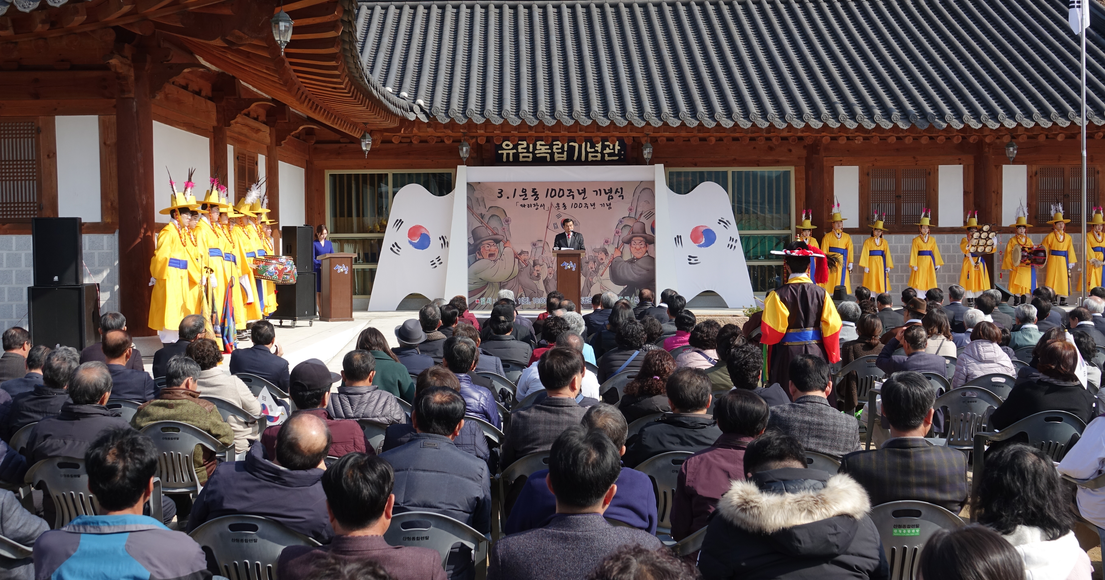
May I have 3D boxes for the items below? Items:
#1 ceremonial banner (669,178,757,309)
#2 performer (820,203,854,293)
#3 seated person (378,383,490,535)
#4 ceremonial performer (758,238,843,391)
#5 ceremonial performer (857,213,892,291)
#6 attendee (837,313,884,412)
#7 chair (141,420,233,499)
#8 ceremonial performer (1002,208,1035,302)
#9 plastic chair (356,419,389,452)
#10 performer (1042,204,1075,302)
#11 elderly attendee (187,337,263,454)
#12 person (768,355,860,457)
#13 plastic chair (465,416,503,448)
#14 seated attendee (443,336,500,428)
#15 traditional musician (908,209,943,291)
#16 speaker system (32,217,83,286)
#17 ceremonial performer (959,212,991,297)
[{"bbox_3d":[3.076,-0.878,23.184,1.740,2.490,0.100,-1,2,0],"label":"ceremonial banner"},{"bbox_3d":[5.461,-0.638,23.034,0.620,1.960,0.420,-1,2,-1],"label":"performer"},{"bbox_3d":[-0.421,0.938,4.545,0.500,1.220,0.780,-1,2,0],"label":"seated person"},{"bbox_3d":[1.805,0.513,8.672,0.600,1.800,0.460,-1,2,0],"label":"ceremonial performer"},{"bbox_3d":[6.308,-0.578,23.384,0.660,1.810,0.450,0,2,0],"label":"ceremonial performer"},{"bbox_3d":[2.728,0.758,10.531,0.500,1.170,0.700,-1,2,-2],"label":"attendee"},{"bbox_3d":[-2.231,1.136,7.093,0.560,0.790,0.550,0,2,2],"label":"chair"},{"bbox_3d":[9.158,-0.670,23.494,0.590,1.940,0.480,-1,2,0],"label":"ceremonial performer"},{"bbox_3d":[-1.096,1.122,6.987,0.600,0.830,0.580,0,2,1],"label":"plastic chair"},{"bbox_3d":[9.937,-0.686,23.493,0.590,1.960,0.460,-1,2,-2],"label":"performer"},{"bbox_3d":[-2.297,0.908,8.691,0.540,1.230,0.800,-1,2,3],"label":"elderly attendee"},{"bbox_3d":[1.240,0.929,5.971,0.520,1.250,0.780,0,2,3],"label":"person"},{"bbox_3d":[-0.516,1.114,7.088,0.600,0.830,0.580,0,2,0],"label":"plastic chair"},{"bbox_3d":[-0.515,0.900,7.211,0.520,1.250,0.780,0,2,0],"label":"seated attendee"},{"bbox_3d":[7.324,-0.599,23.495,0.680,1.880,0.450,0,2,7],"label":"traditional musician"},{"bbox_3d":[-5.471,-0.421,13.262,0.480,0.745,0.430,-1,2,-10],"label":"speaker system"},{"bbox_3d":[8.092,-0.583,22.870,0.620,1.800,0.500,-1,2,-1],"label":"ceremonial performer"}]

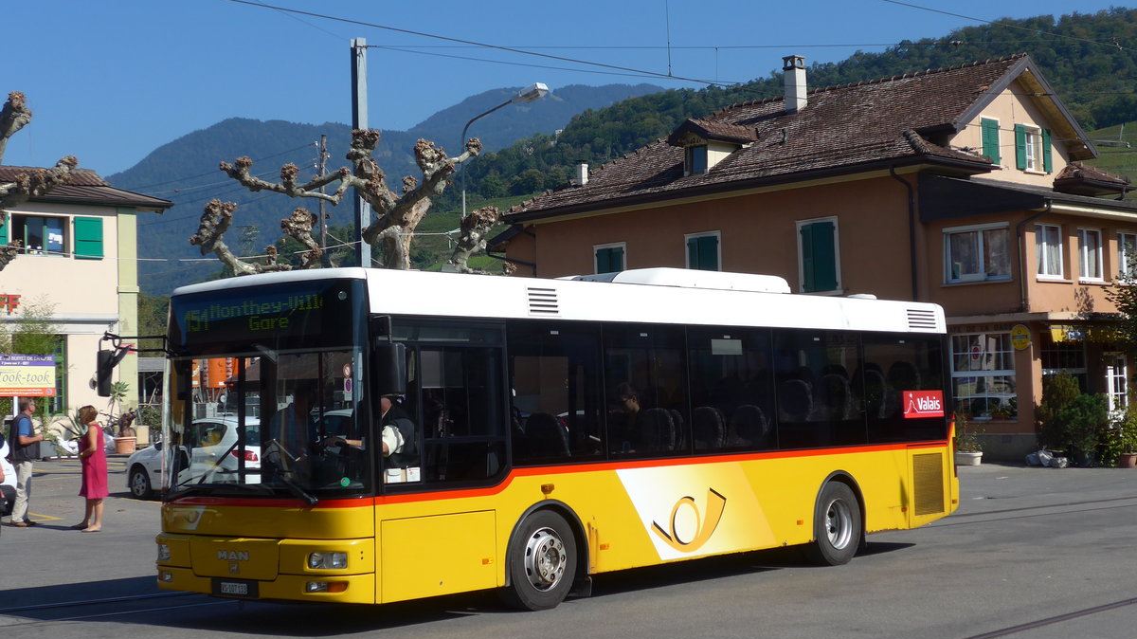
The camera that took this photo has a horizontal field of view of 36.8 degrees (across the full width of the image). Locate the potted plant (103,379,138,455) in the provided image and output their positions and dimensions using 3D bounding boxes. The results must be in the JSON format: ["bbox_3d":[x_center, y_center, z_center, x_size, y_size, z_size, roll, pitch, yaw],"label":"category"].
[{"bbox_3d":[-12.189,2.644,46.500,0.950,1.950,0.950,-2,-3,0],"label":"potted plant"}]

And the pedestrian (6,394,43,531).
[{"bbox_3d":[-7.400,1.939,23.300,0.470,1.750,0.500,-2,-3,-3],"label":"pedestrian"}]

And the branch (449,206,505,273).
[{"bbox_3d":[-1.552,-1.343,29.000,0.950,1.150,0.900,-2,-3,0],"label":"branch"}]

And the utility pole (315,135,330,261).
[{"bbox_3d":[-7.166,-0.642,50.721,0.420,9.800,0.300,-2,-3,0],"label":"utility pole"}]

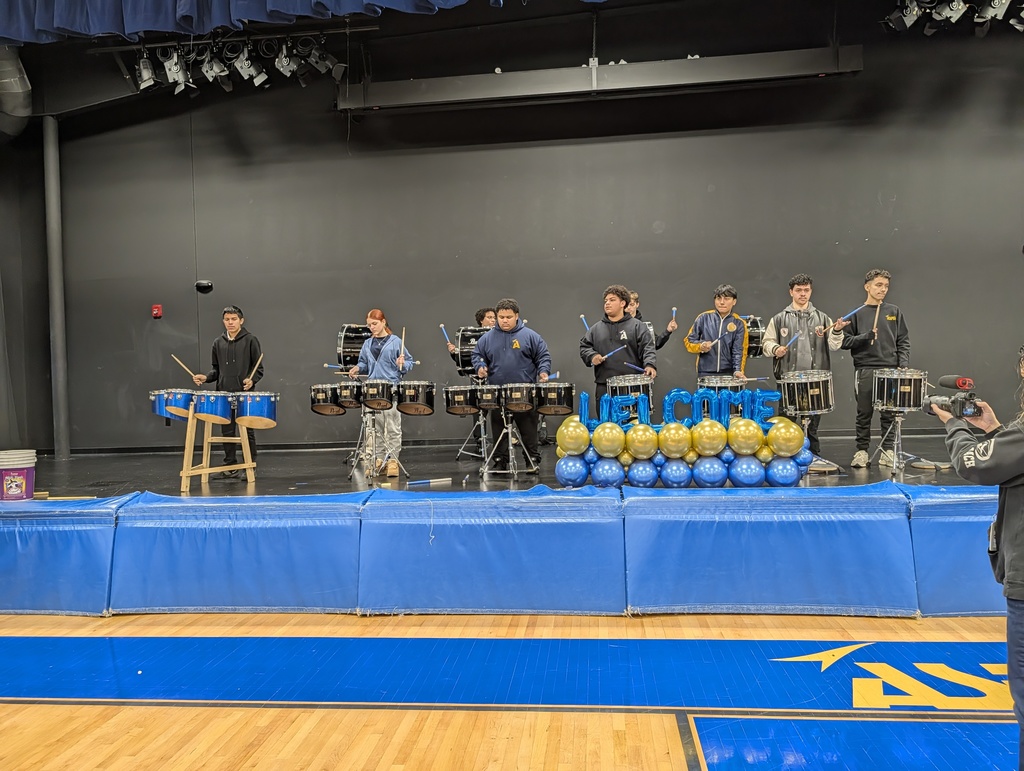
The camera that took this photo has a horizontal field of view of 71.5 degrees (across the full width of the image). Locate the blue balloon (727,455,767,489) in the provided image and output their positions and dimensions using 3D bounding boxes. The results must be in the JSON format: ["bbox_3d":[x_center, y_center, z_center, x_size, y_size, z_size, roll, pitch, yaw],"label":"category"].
[{"bbox_3d":[1.732,0.638,5.230,0.255,0.255,0.255,-2,1,7],"label":"blue balloon"}]

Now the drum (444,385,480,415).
[{"bbox_3d":[-0.458,0.129,6.550,0.325,0.250,0.325,-2,2,7],"label":"drum"}]

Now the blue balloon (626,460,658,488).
[{"bbox_3d":[0.962,0.655,5.200,0.225,0.230,0.225,-2,0,6],"label":"blue balloon"}]

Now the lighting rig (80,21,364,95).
[{"bbox_3d":[-2.919,-3.383,7.400,3.000,0.500,0.400,-2,1,7],"label":"lighting rig"}]

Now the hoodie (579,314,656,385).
[{"bbox_3d":[1.002,-0.346,6.750,0.690,0.670,0.460,-2,0,19],"label":"hoodie"}]

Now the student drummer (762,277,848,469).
[{"bbox_3d":[2.633,-0.144,6.400,0.700,1.740,0.500,-2,1,17],"label":"student drummer"}]

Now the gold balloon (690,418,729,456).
[{"bbox_3d":[1.468,0.387,5.260,0.250,0.270,0.260,-2,0,6],"label":"gold balloon"}]

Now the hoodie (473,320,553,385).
[{"bbox_3d":[-0.014,-0.301,6.680,0.750,0.660,0.420,-2,1,5],"label":"hoodie"}]

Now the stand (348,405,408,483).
[{"bbox_3d":[-1.205,0.509,6.300,0.550,0.690,0.470,-2,0,6],"label":"stand"}]

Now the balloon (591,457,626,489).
[{"bbox_3d":[0.738,0.666,5.440,0.255,0.255,0.255,-2,1,7],"label":"balloon"}]

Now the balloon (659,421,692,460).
[{"bbox_3d":[1.235,0.419,5.370,0.255,0.260,0.255,-2,1,7],"label":"balloon"}]

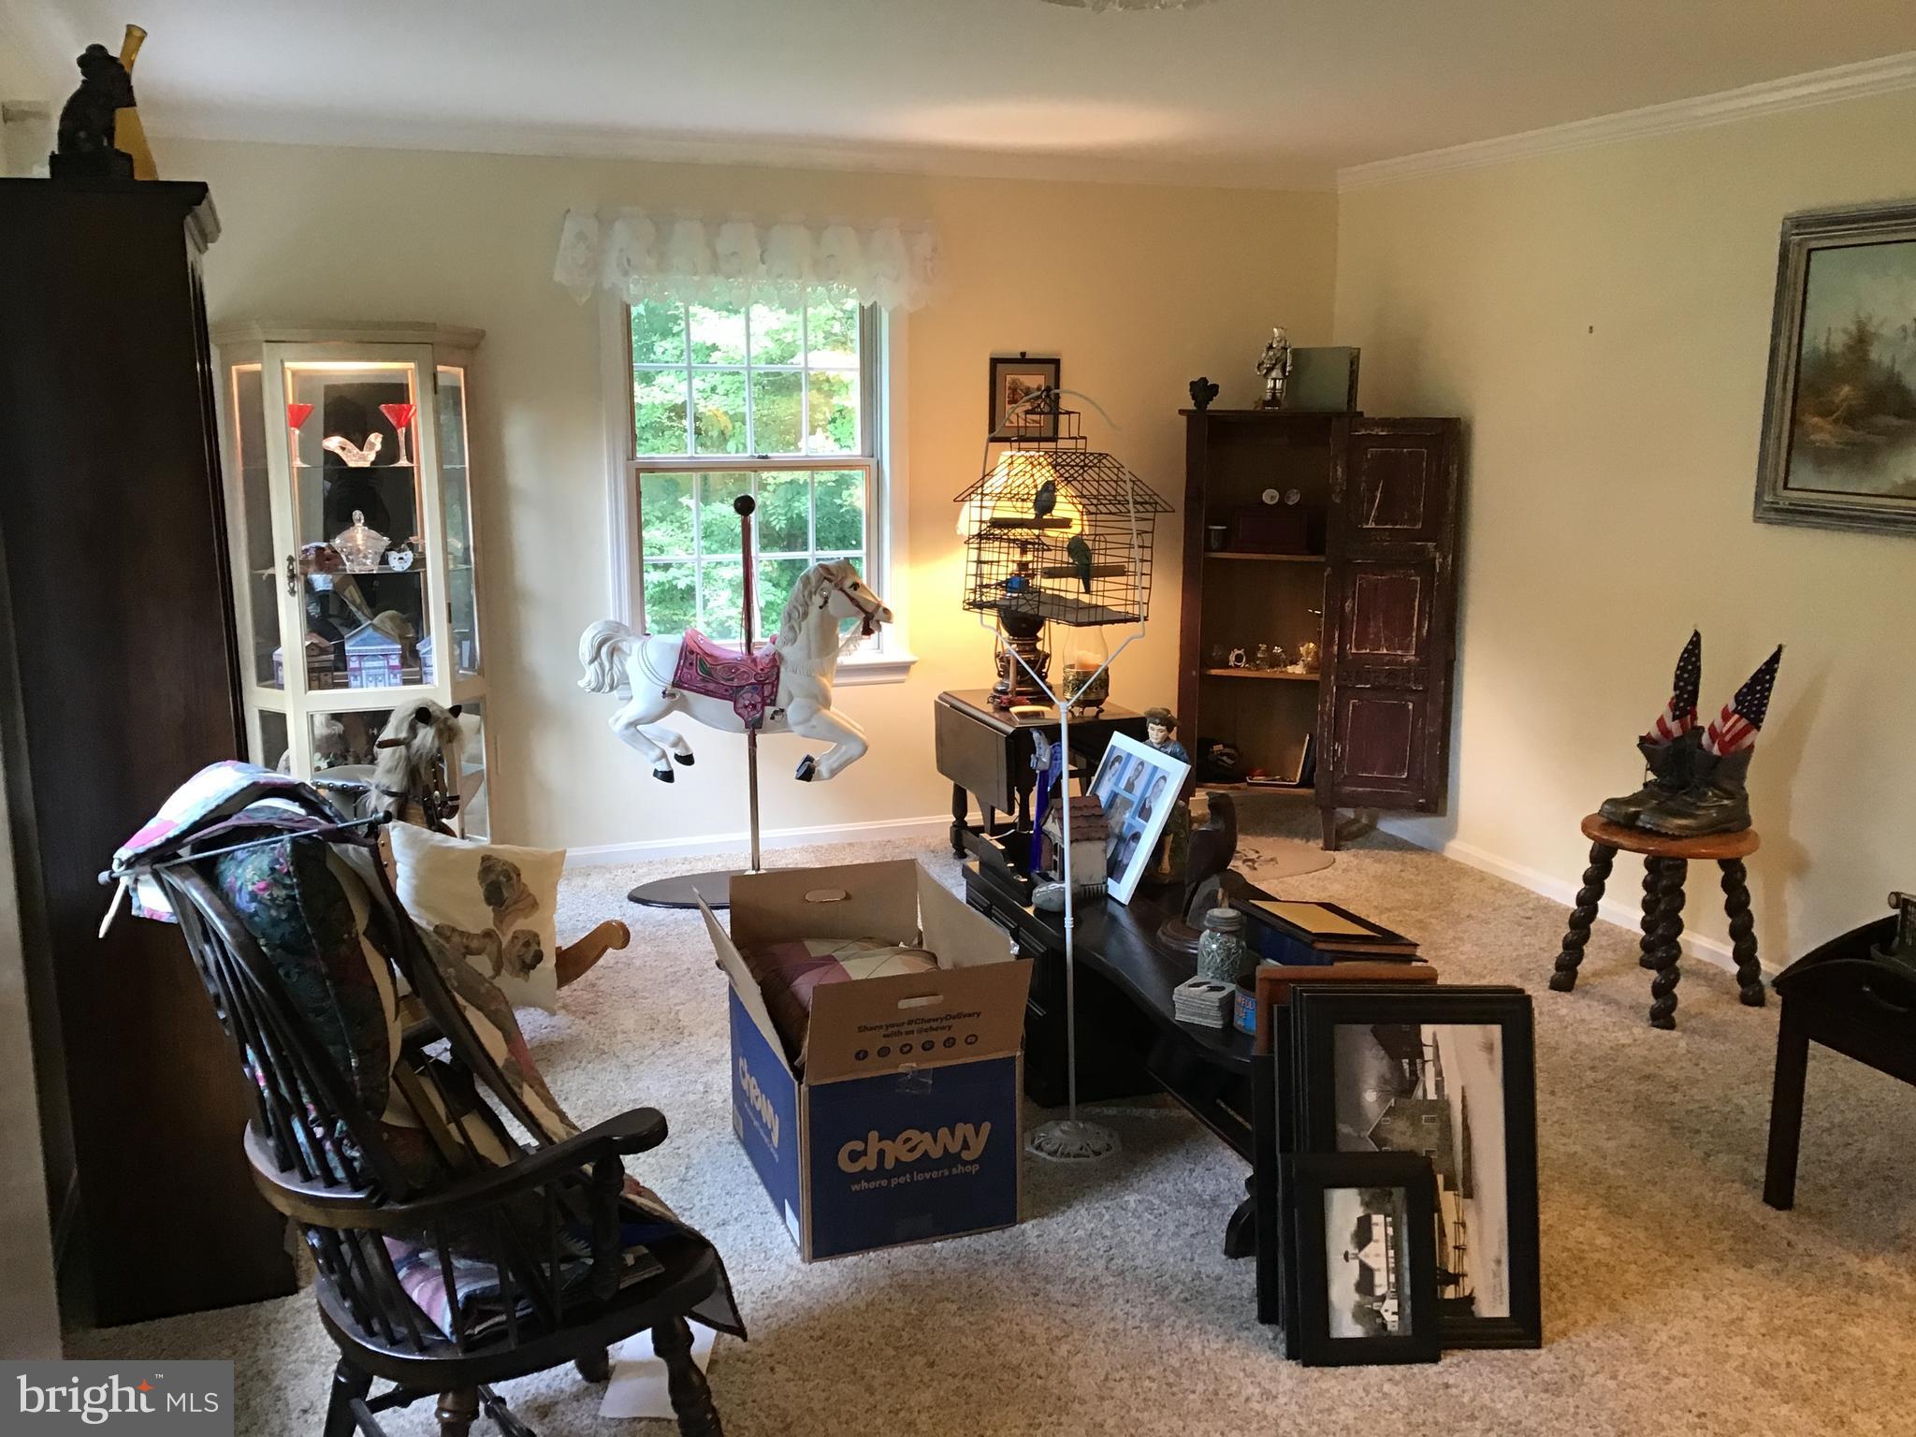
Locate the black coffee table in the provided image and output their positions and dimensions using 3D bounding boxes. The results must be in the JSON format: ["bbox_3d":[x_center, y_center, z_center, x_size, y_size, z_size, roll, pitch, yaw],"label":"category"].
[{"bbox_3d":[0.542,0.698,3.771,0.610,0.455,1.430,-4,12,-21],"label":"black coffee table"}]

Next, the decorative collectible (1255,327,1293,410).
[{"bbox_3d":[1.115,-1.224,6.036,0.125,0.287,0.105,3,12,18],"label":"decorative collectible"}]

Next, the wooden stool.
[{"bbox_3d":[1.914,0.530,4.653,0.431,0.473,0.431,-6,12,-28],"label":"wooden stool"}]

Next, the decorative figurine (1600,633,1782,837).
[{"bbox_3d":[1.944,0.029,4.561,0.370,0.500,0.270,-4,12,-21],"label":"decorative figurine"}]

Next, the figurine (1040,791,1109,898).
[{"bbox_3d":[0.290,0.315,4.271,0.135,0.237,0.145,-4,12,-20],"label":"figurine"}]

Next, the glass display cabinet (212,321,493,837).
[{"bbox_3d":[-1.823,-0.293,5.341,0.790,1.820,0.350,-4,12,-19],"label":"glass display cabinet"}]

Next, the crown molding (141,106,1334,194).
[{"bbox_3d":[-0.550,-1.878,5.712,4.150,0.085,0.075,-4,12,-21],"label":"crown molding"}]

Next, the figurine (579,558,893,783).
[{"bbox_3d":[-0.717,-0.170,5.631,1.023,0.702,0.261,-2,11,-12],"label":"figurine"}]

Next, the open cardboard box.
[{"bbox_3d":[-0.206,0.685,3.573,0.512,0.577,0.692,-4,12,-20],"label":"open cardboard box"}]

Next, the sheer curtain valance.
[{"bbox_3d":[-0.693,-1.533,5.748,1.309,0.287,0.110,-4,12,-20],"label":"sheer curtain valance"}]

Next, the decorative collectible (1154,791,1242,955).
[{"bbox_3d":[0.523,0.322,3.675,0.190,0.325,0.180,-4,12,-21],"label":"decorative collectible"}]

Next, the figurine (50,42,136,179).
[{"bbox_3d":[-1.466,-1.017,2.909,0.125,0.246,0.095,-4,12,-20],"label":"figurine"}]

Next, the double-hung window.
[{"bbox_3d":[-0.692,-0.855,5.972,0.940,1.344,0.120,-4,12,-20],"label":"double-hung window"}]

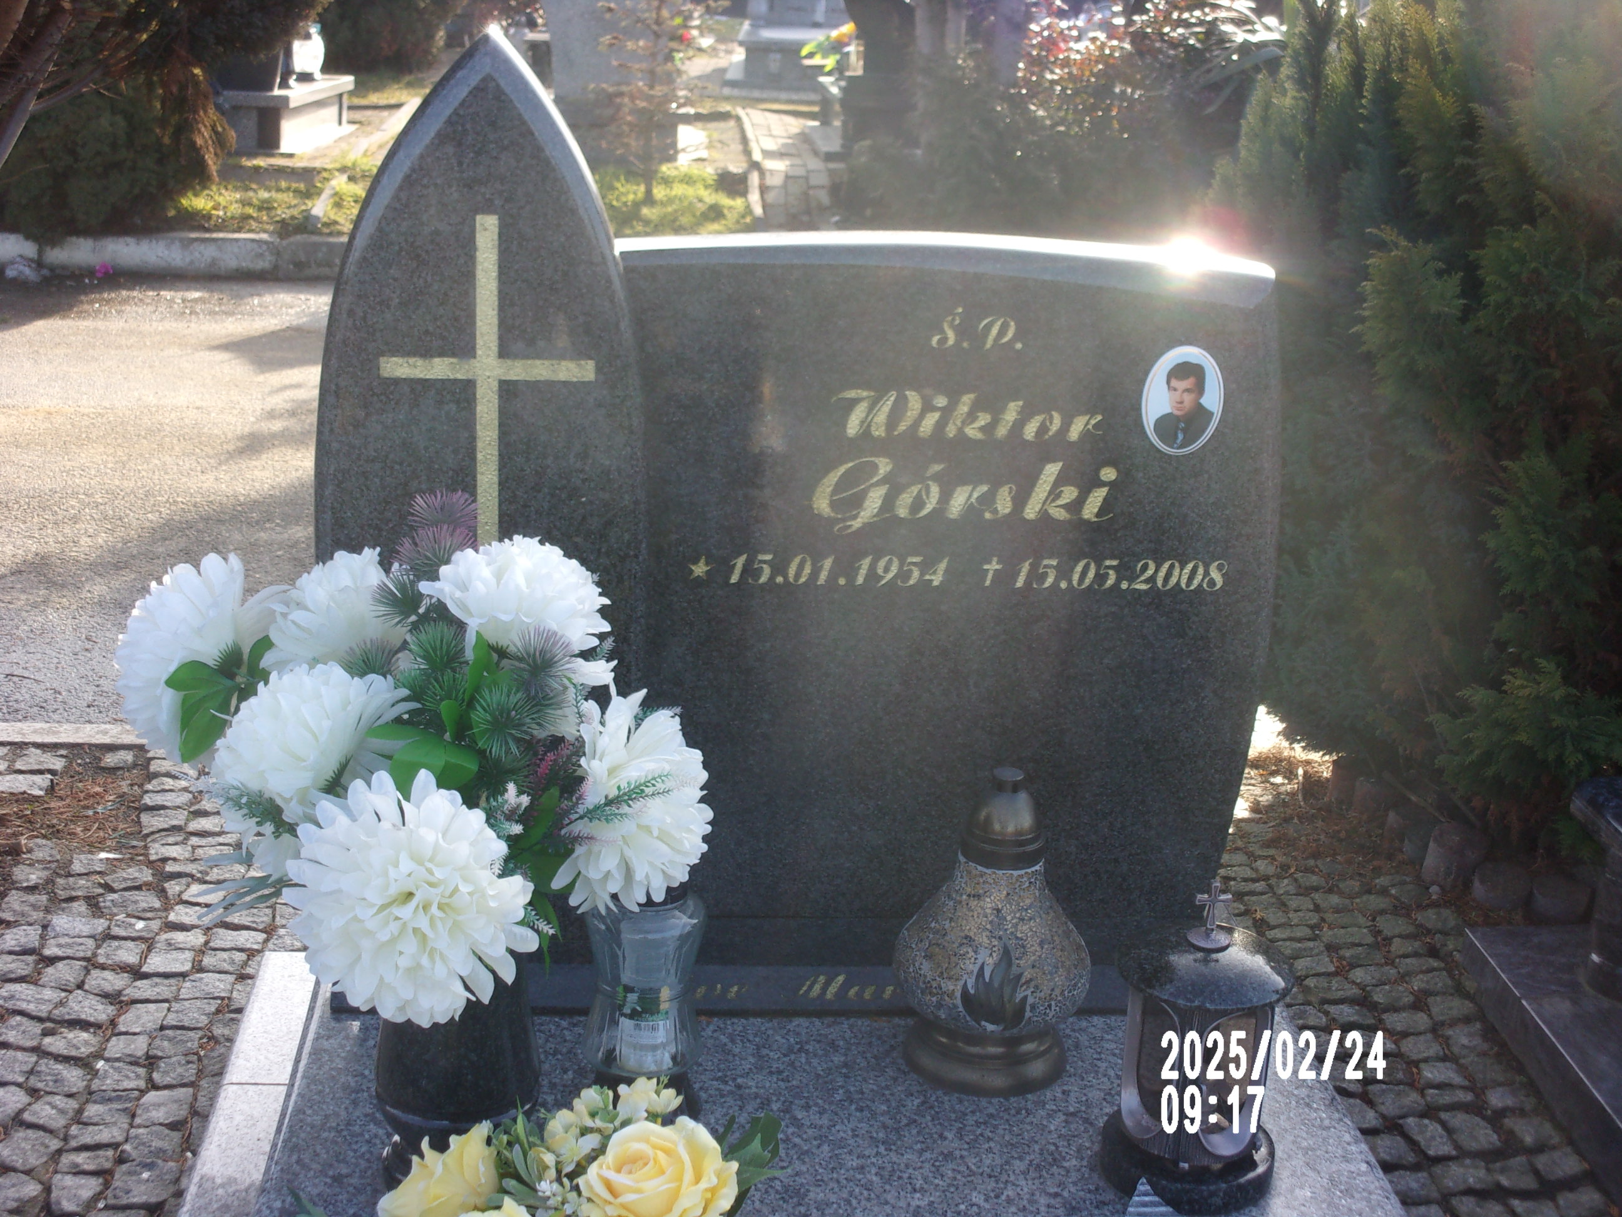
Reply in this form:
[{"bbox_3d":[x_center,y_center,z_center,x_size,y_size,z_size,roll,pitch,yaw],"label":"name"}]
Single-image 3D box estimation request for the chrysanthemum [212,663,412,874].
[{"bbox_3d":[-0.439,0.137,2.160,0.118,0.185,0.175,28,11,-15],"label":"chrysanthemum"}]

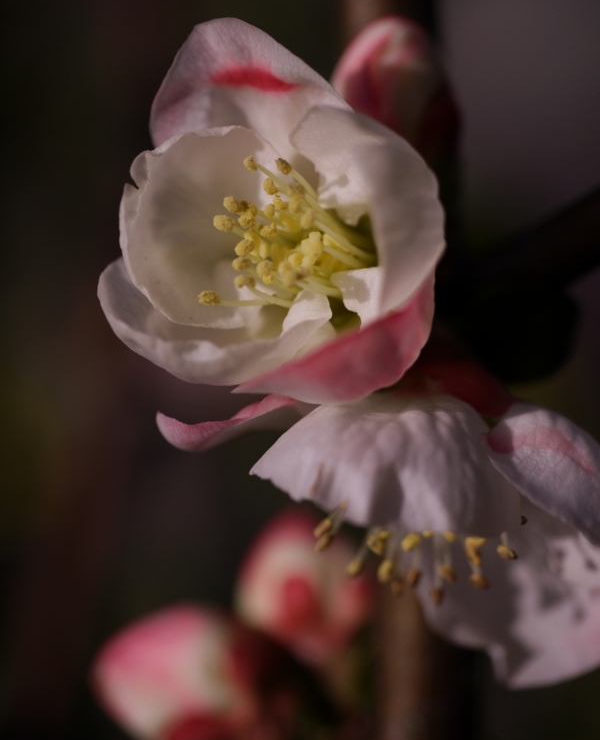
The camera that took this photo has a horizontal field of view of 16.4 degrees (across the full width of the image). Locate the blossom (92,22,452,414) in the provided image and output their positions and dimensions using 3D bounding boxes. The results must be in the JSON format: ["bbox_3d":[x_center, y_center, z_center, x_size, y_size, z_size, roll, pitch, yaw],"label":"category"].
[{"bbox_3d":[-0.003,-0.017,0.222,0.034,0.038,0.026,-9,-7,24],"label":"blossom"}]

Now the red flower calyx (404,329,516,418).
[{"bbox_3d":[0.018,0.001,0.238,0.012,0.009,0.006,5,6,-10],"label":"red flower calyx"}]

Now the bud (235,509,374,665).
[{"bbox_3d":[0.000,0.026,0.252,0.015,0.018,0.015,-18,18,3],"label":"bud"}]

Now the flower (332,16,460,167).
[{"bbox_3d":[0.011,-0.033,0.245,0.013,0.018,0.013,-16,15,3],"label":"flower"}]

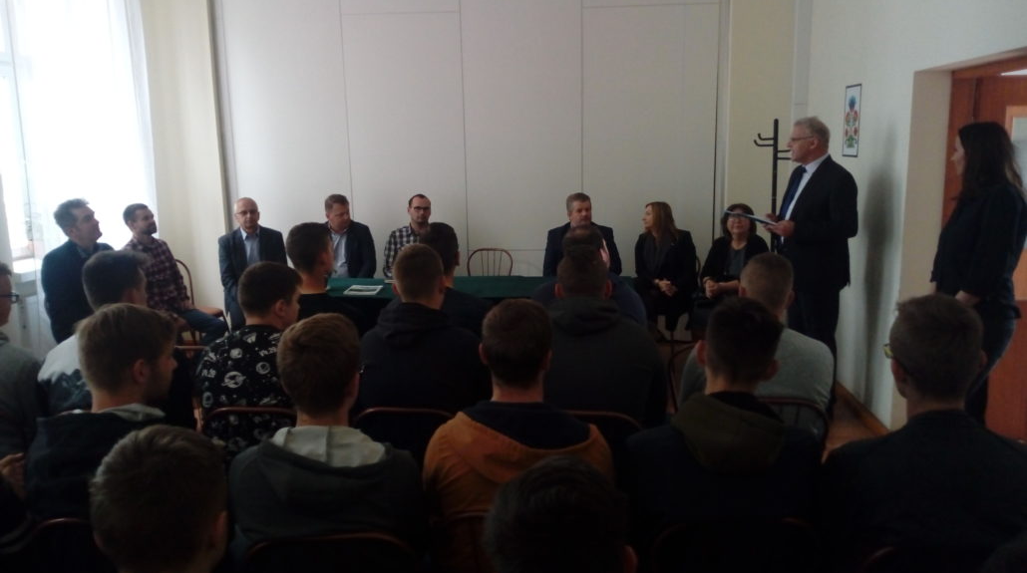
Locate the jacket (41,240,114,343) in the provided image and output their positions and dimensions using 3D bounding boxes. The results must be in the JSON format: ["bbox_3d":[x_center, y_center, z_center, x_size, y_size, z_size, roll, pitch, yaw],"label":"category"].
[{"bbox_3d":[-2.586,0.026,4.811,0.380,0.660,0.470,6,13,36],"label":"jacket"}]

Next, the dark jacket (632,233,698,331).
[{"bbox_3d":[0.958,-0.048,5.118,0.450,0.620,0.420,0,10,8],"label":"dark jacket"}]

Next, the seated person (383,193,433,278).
[{"bbox_3d":[-0.606,0.049,5.256,0.500,1.280,0.780,-1,10,-1],"label":"seated person"}]

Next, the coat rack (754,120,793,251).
[{"bbox_3d":[1.812,-0.294,5.620,0.420,1.730,0.420,0,10,4],"label":"coat rack"}]

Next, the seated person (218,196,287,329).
[{"bbox_3d":[-1.849,0.020,5.835,0.530,1.320,0.780,-2,10,-8],"label":"seated person"}]

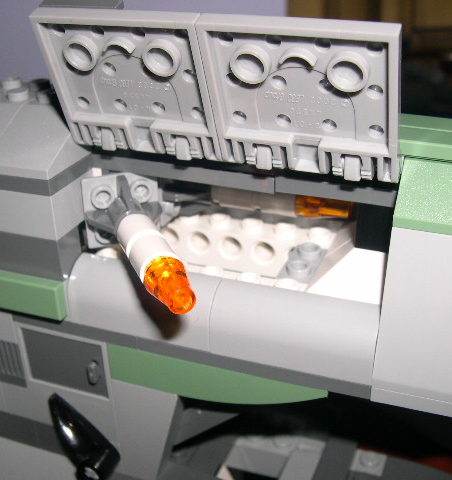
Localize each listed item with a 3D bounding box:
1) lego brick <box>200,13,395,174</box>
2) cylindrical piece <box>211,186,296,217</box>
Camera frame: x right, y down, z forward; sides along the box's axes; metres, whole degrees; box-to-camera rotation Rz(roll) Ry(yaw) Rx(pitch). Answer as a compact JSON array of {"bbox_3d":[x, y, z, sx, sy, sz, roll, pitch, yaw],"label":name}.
[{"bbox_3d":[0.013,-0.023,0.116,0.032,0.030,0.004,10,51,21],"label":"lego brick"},{"bbox_3d":[0.007,-0.010,0.154,0.019,0.008,0.008,10,29,21],"label":"cylindrical piece"}]

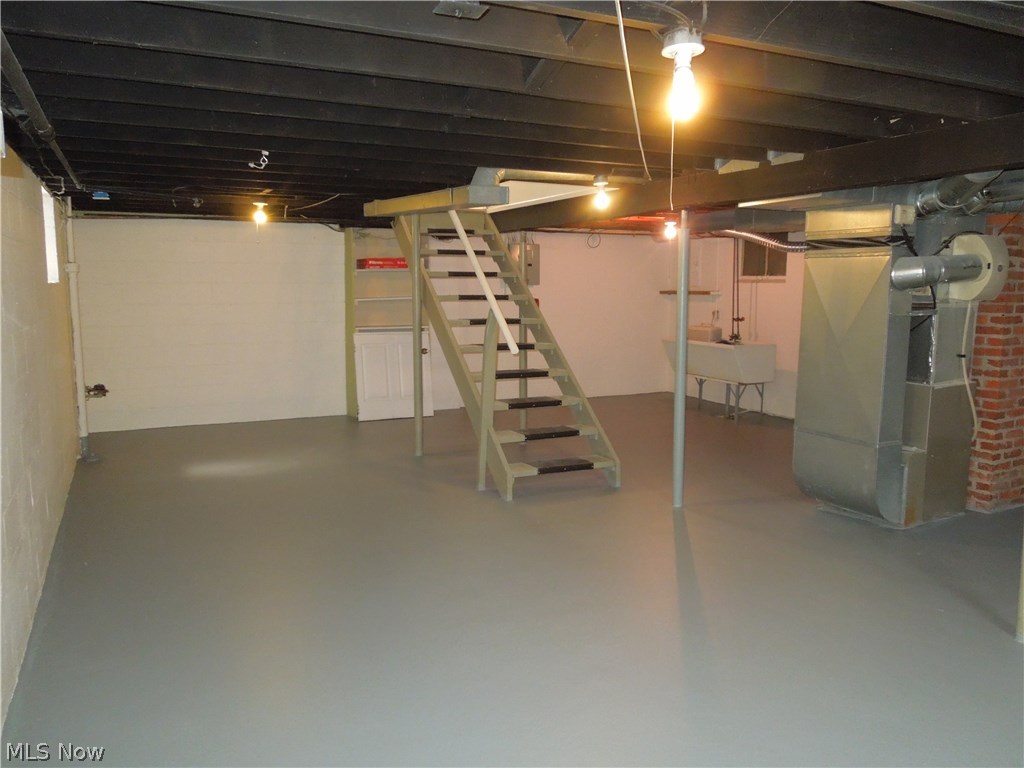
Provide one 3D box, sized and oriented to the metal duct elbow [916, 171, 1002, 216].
[{"bbox_3d":[2.501,-1.080,4.107,0.210,0.220,0.400,-4,9,-26],"label":"metal duct elbow"}]

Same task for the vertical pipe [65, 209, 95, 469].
[{"bbox_3d":[-3.504,-0.426,5.968,0.105,2.100,0.105,-4,9,-26],"label":"vertical pipe"}]

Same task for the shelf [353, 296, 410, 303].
[{"bbox_3d":[-1.305,-0.921,8.012,0.800,0.030,0.260,-4,9,-26],"label":"shelf"}]

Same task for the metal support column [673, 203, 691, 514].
[{"bbox_3d":[1.077,-0.134,4.714,0.067,1.890,0.067,-4,9,-26],"label":"metal support column"}]

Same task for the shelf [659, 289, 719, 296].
[{"bbox_3d":[2.195,-1.123,9.161,0.160,0.045,0.960,-4,9,-26],"label":"shelf"}]

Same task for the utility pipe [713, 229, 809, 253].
[{"bbox_3d":[1.792,-1.032,5.332,0.075,0.200,0.890,-4,9,-26],"label":"utility pipe"}]

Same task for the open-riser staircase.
[{"bbox_3d":[-0.182,-0.415,6.087,0.930,2.060,2.520,-4,9,-26],"label":"open-riser staircase"}]

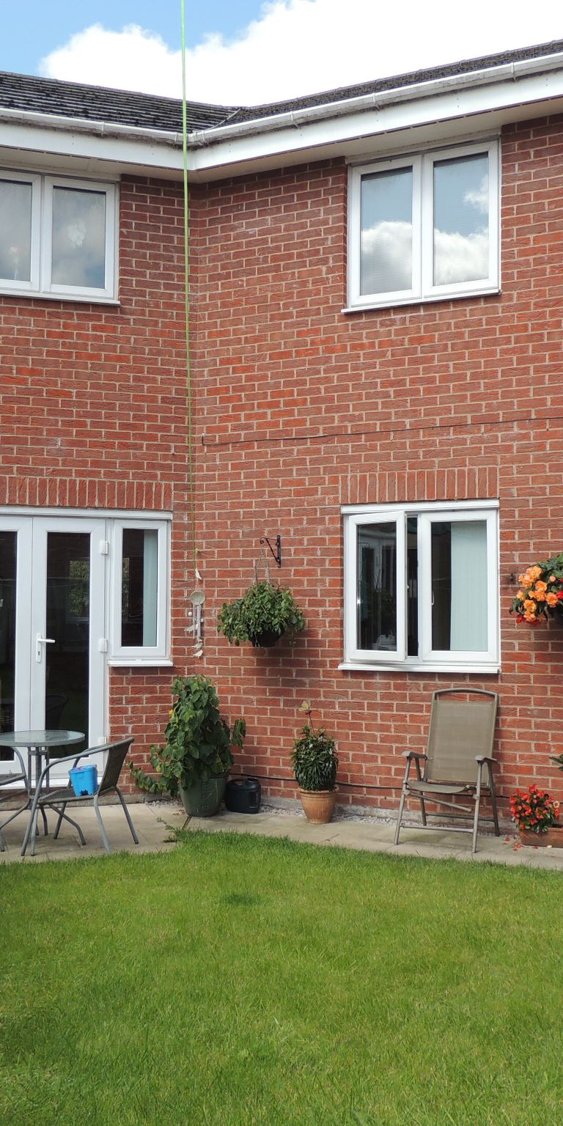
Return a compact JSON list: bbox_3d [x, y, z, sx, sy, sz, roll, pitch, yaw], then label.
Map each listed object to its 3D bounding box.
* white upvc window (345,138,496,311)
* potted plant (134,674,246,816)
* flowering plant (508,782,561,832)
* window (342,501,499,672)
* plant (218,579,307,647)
[{"bbox_3d":[1.010,-2.420,7.536,1.180,1.100,0.100,-1,-2,26],"label":"white upvc window"},{"bbox_3d":[-0.640,1.322,7.620,0.800,1.030,0.650,0,-3,4],"label":"potted plant"},{"bbox_3d":[1.618,1.569,6.649,0.330,0.320,0.270,-1,-3,26],"label":"flowering plant"},{"bbox_3d":[0.974,0.177,7.449,1.200,1.210,0.130,-1,-3,25],"label":"window"},{"bbox_3d":[-0.150,0.364,7.606,0.630,0.480,0.570,-1,-3,26],"label":"plant"}]

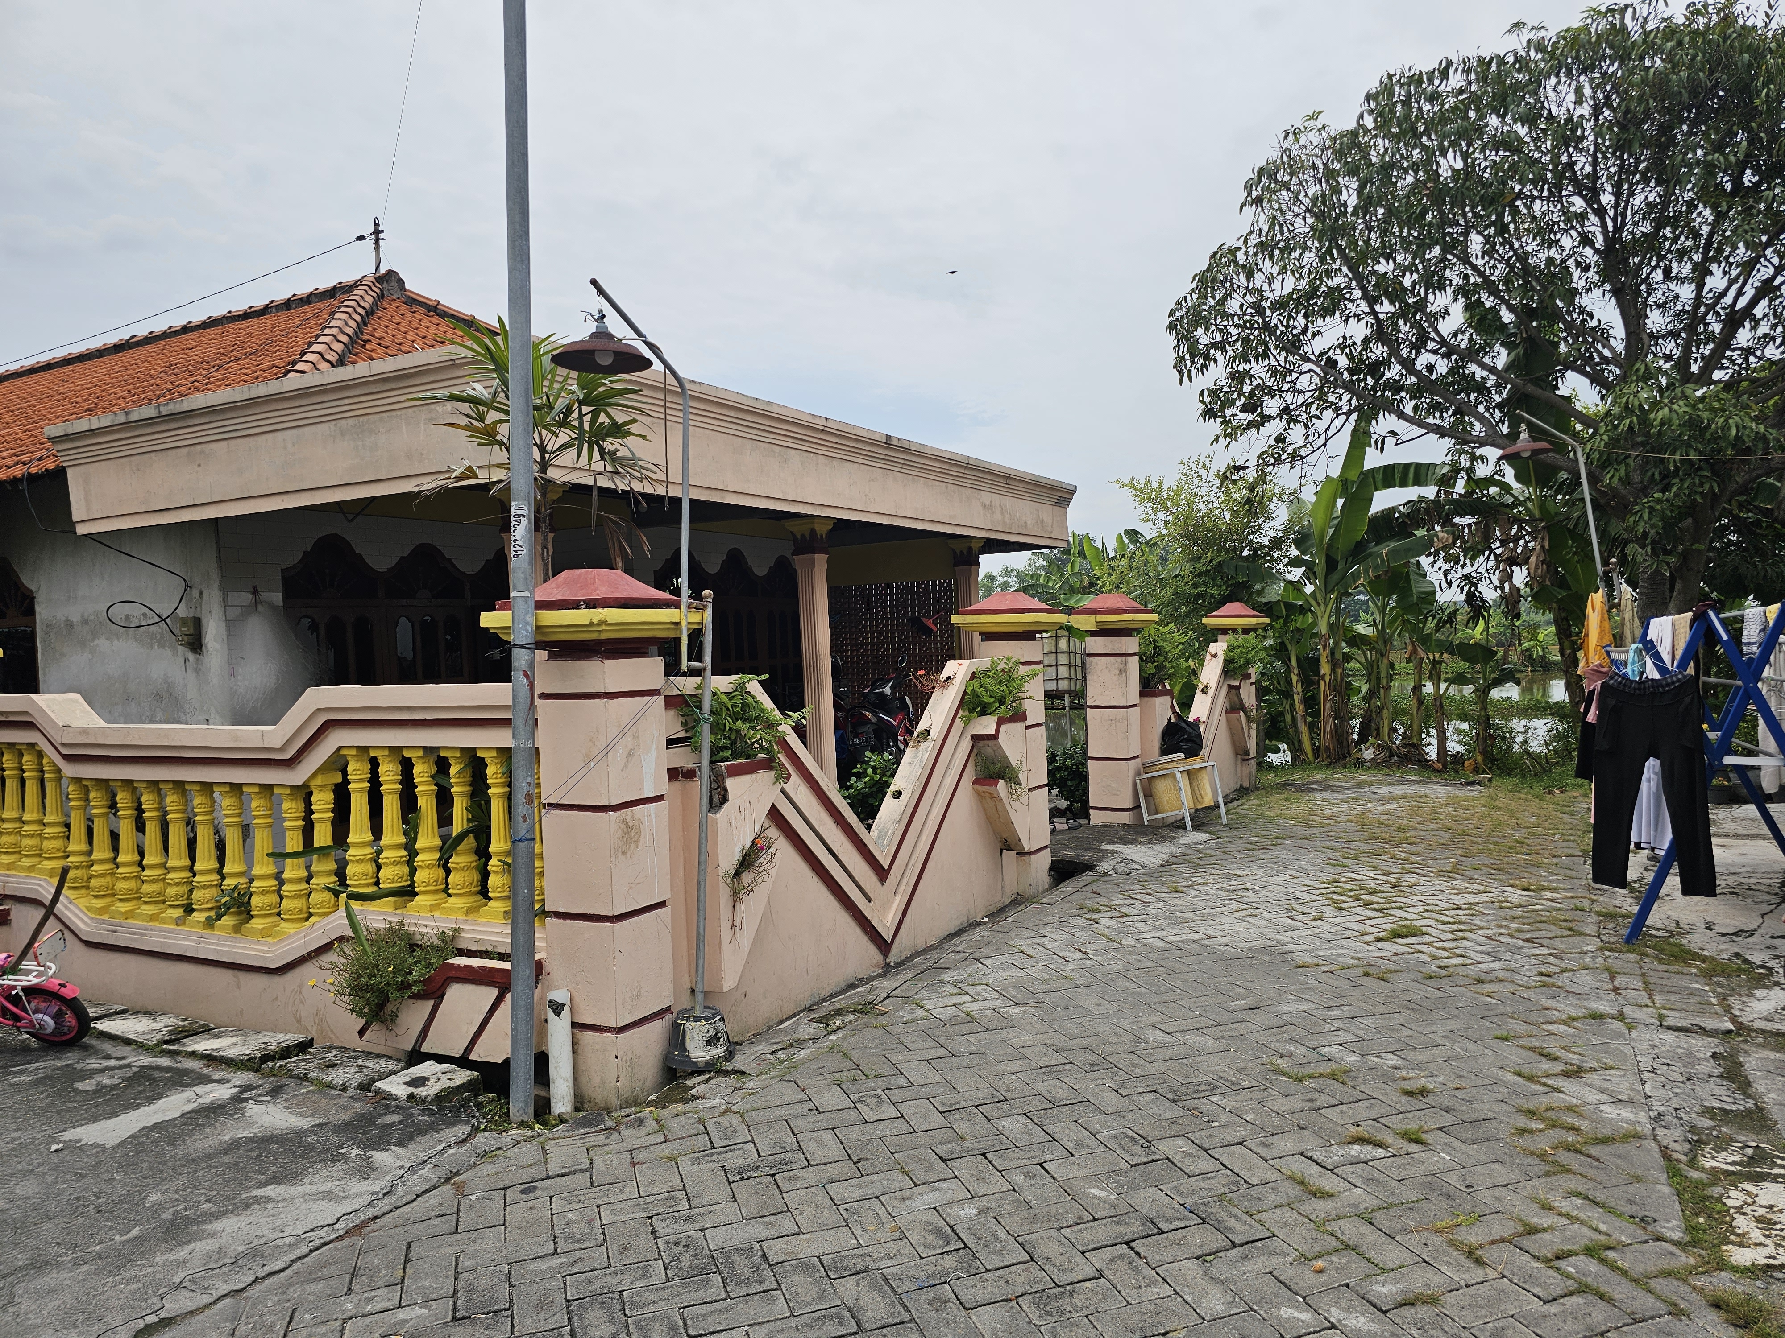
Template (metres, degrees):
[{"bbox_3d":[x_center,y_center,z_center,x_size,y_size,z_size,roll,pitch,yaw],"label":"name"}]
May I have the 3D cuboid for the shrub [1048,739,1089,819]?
[{"bbox_3d":[1.294,0.803,8.700,0.500,0.600,0.500,-1,2,28],"label":"shrub"}]

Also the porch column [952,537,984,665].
[{"bbox_3d":[0.845,-0.173,12.908,0.260,2.450,0.260,-1,2,28],"label":"porch column"}]

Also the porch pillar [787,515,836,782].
[{"bbox_3d":[-0.637,-0.058,9.761,0.295,2.330,0.295,-1,2,28],"label":"porch pillar"}]

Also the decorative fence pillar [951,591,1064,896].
[{"bbox_3d":[0.695,0.425,6.766,0.496,1.713,0.496,-1,2,28],"label":"decorative fence pillar"}]

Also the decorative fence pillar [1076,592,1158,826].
[{"bbox_3d":[1.543,0.279,8.268,0.496,1.561,0.496,-1,2,28],"label":"decorative fence pillar"}]

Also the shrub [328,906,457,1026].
[{"bbox_3d":[-1.646,0.985,3.905,0.350,0.350,0.240,-1,2,28],"label":"shrub"}]

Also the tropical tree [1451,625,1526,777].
[{"bbox_3d":[5.366,0.258,10.700,0.600,1.360,0.640,-1,2,28],"label":"tropical tree"}]

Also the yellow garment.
[{"bbox_3d":[4.152,-0.218,7.000,0.210,0.480,0.180,-1,2,31],"label":"yellow garment"}]

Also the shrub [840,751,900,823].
[{"bbox_3d":[-0.133,0.794,7.300,0.460,0.580,0.480,-2,2,0],"label":"shrub"}]

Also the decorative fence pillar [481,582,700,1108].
[{"bbox_3d":[-0.945,0.536,3.926,0.496,1.717,0.496,-1,2,28],"label":"decorative fence pillar"}]

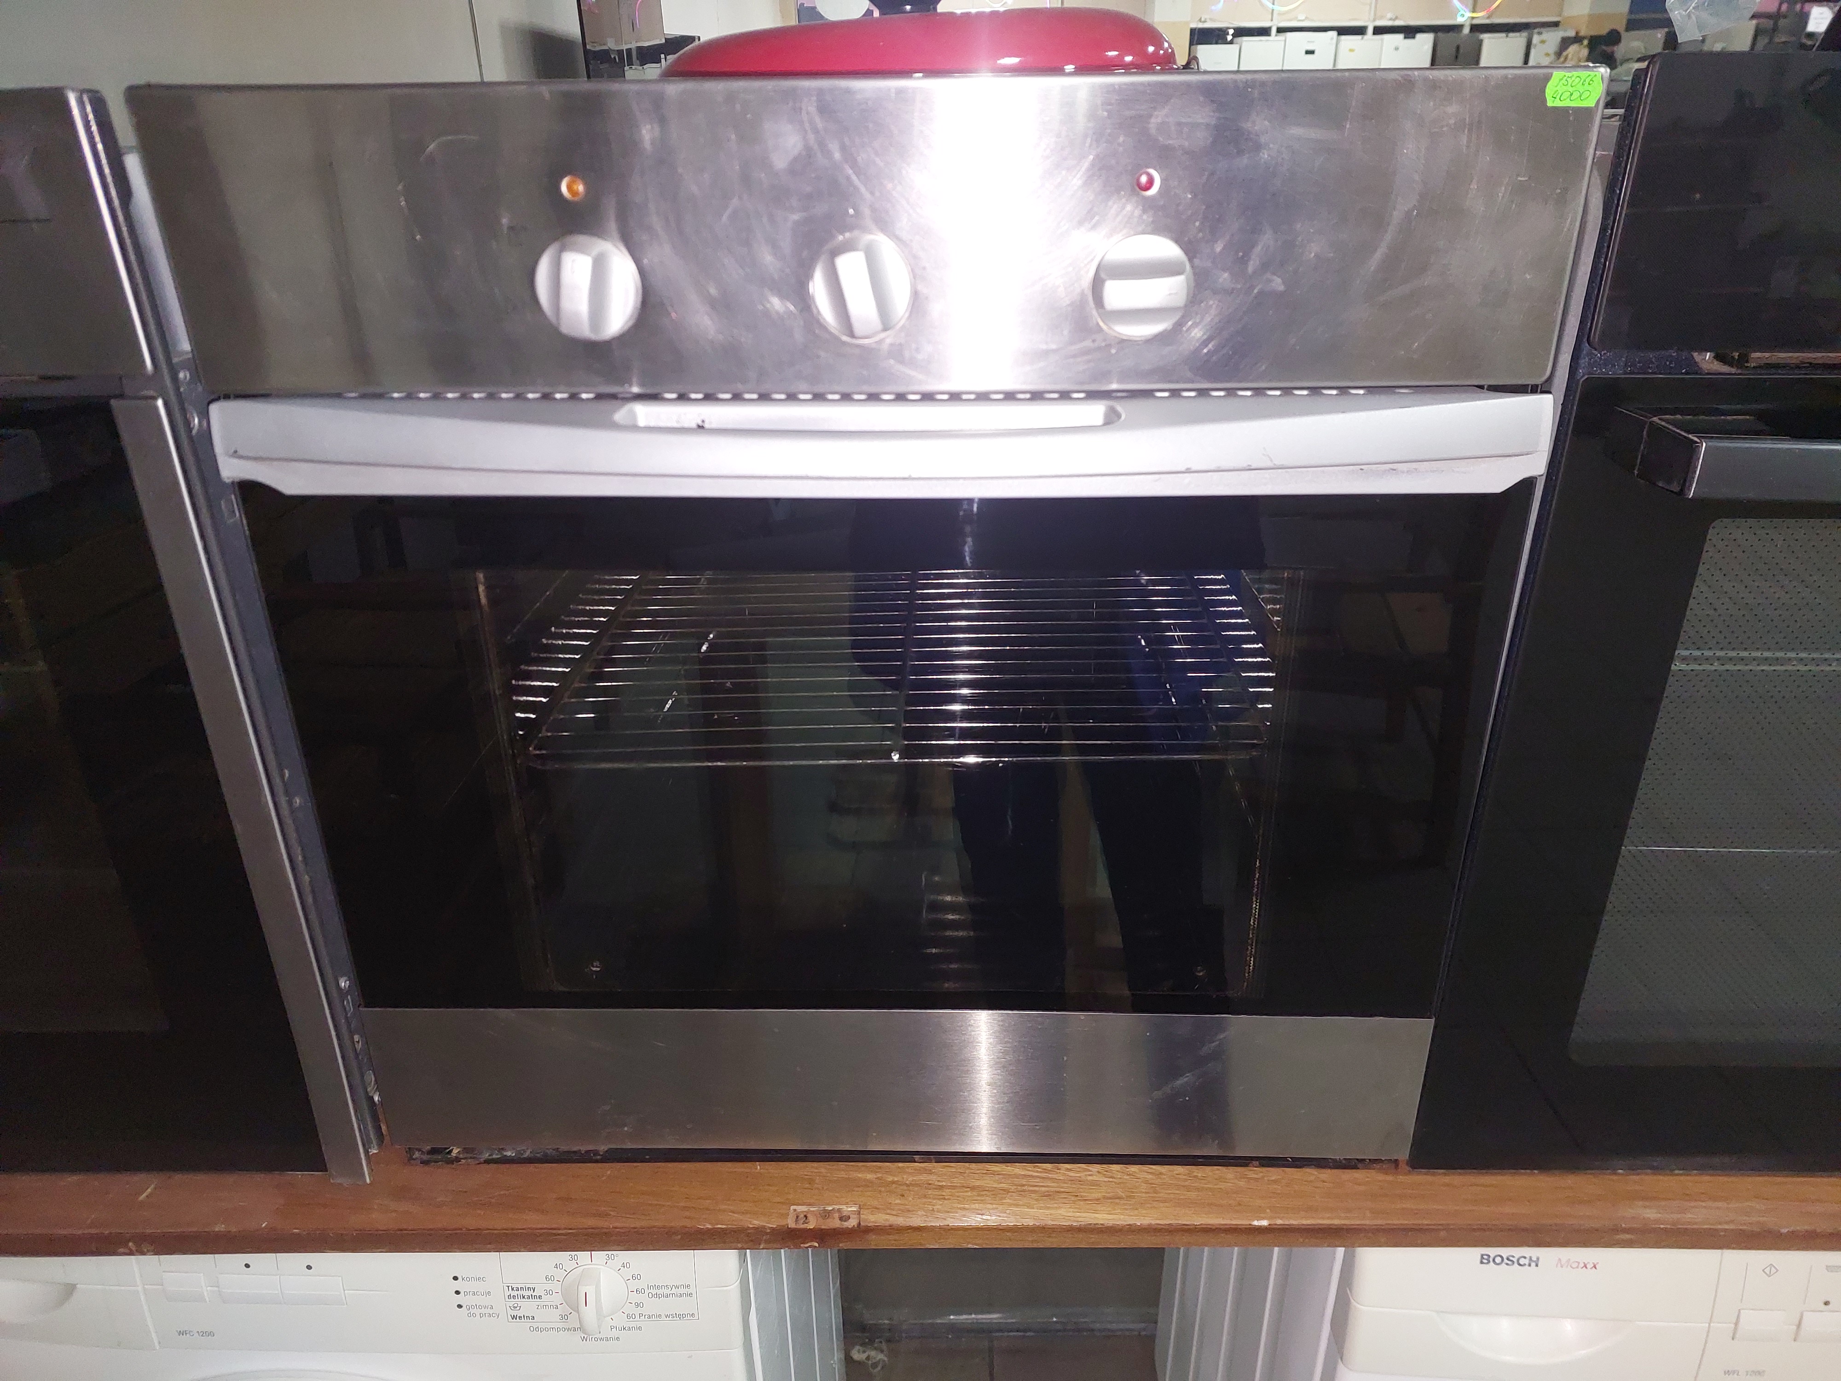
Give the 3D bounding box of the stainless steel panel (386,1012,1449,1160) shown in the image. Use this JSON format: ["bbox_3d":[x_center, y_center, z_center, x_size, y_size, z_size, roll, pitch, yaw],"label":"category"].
[{"bbox_3d":[-0.018,0.223,0.712,0.597,0.101,0.020,0,24,2],"label":"stainless steel panel"}]

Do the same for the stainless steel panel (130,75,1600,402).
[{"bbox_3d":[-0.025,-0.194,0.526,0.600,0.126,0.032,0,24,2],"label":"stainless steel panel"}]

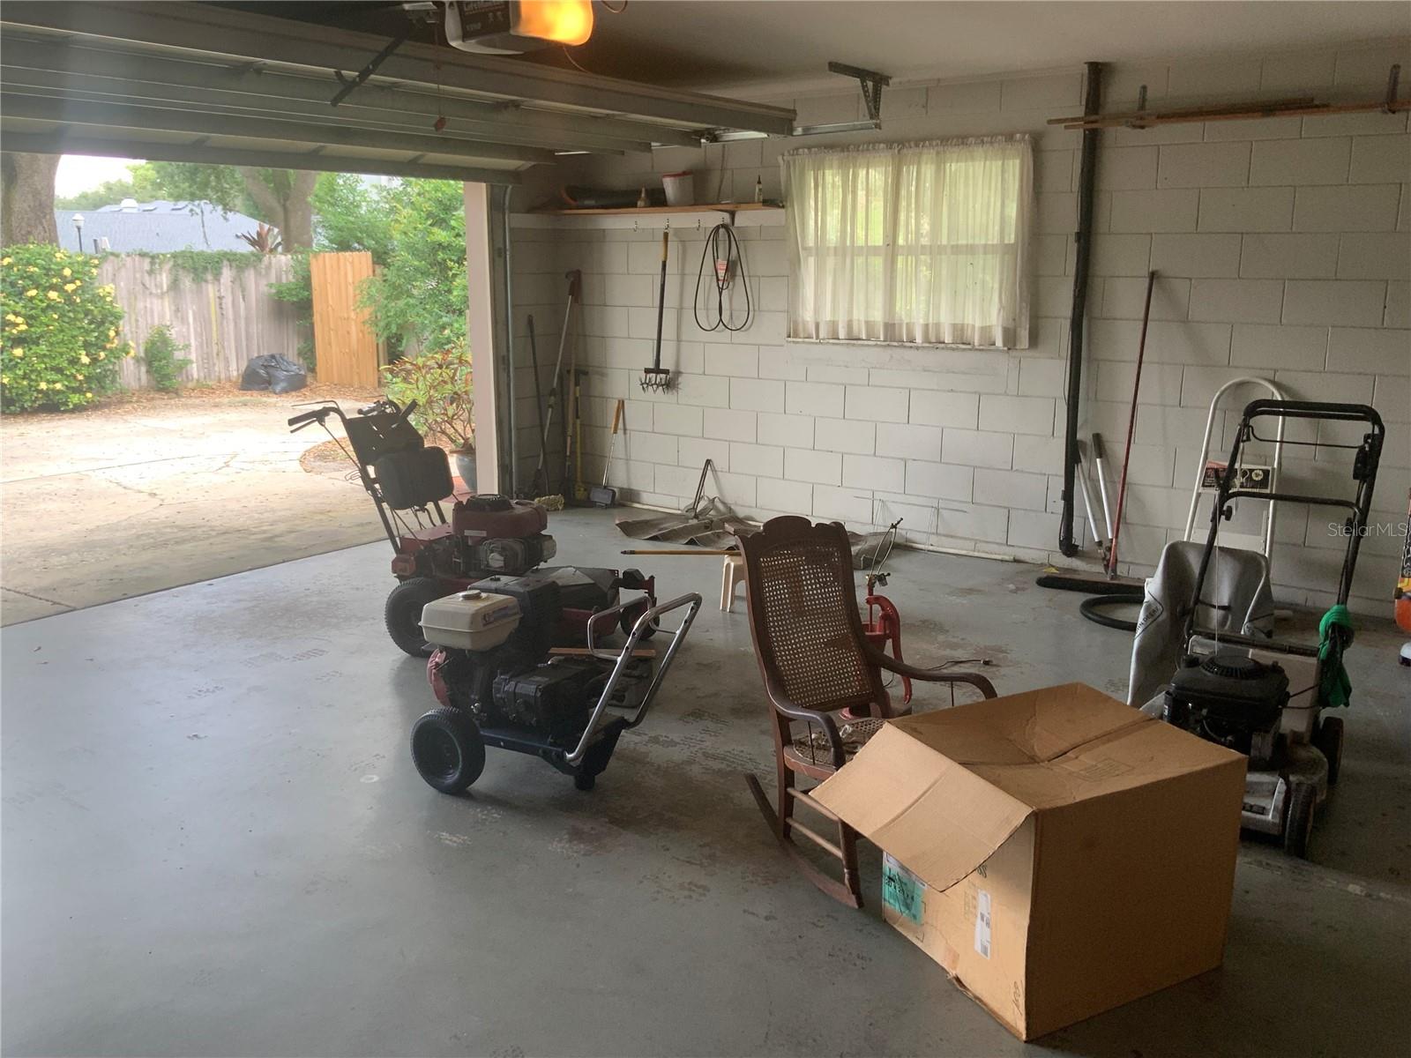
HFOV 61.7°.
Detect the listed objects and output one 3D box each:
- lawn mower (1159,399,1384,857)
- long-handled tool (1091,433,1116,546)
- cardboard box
[{"bbox_3d":[1.709,0.220,3.629,0.590,1.030,1.500,9,15,35],"label":"lawn mower"},{"bbox_3d":[2.020,-0.191,5.988,0.045,0.600,0.045,-6,5,38],"label":"long-handled tool"},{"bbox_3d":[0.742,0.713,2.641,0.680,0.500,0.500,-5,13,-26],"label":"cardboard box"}]

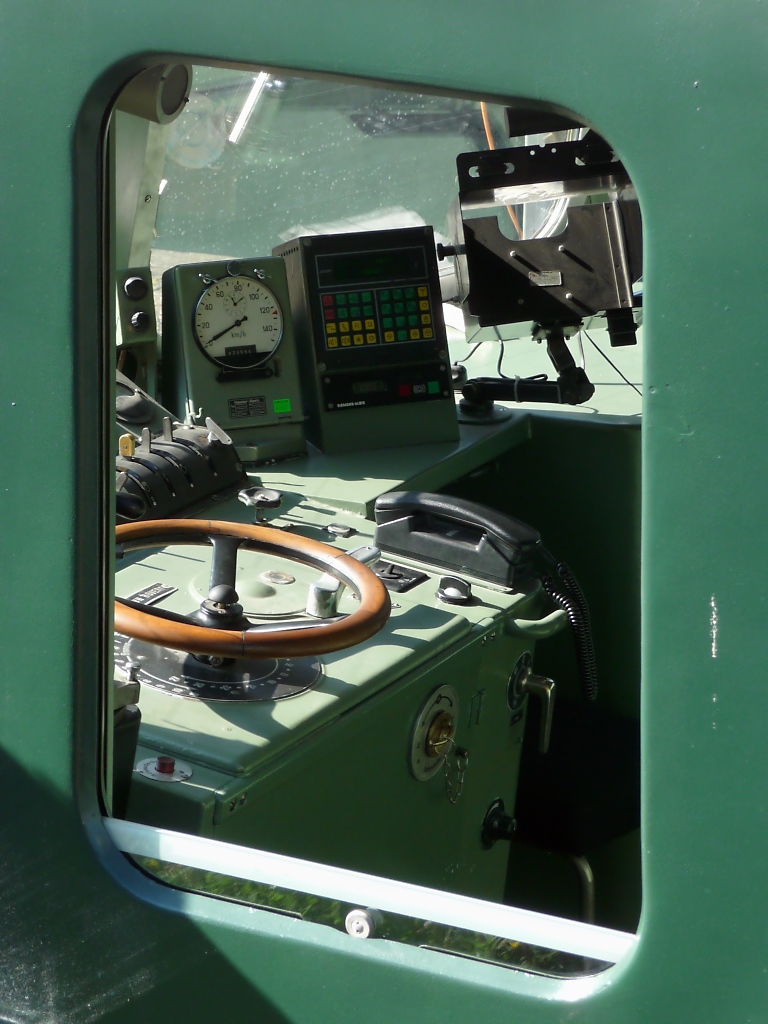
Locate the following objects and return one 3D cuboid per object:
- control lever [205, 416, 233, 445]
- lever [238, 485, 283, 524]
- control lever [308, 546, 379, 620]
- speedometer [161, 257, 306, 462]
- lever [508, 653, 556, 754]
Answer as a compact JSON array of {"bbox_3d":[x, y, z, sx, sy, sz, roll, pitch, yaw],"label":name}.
[{"bbox_3d":[-0.225,-0.104,5.058,0.045,0.027,0.018,44,33,10],"label":"control lever"},{"bbox_3d":[-0.157,-0.005,4.941,0.052,0.046,0.048,16,24,25],"label":"lever"},{"bbox_3d":[-0.047,0.082,4.749,0.036,0.048,0.145,16,24,25],"label":"control lever"},{"bbox_3d":[-0.208,-0.222,5.228,0.163,0.270,0.158,-7,20,-17],"label":"speedometer"},{"bbox_3d":[0.198,0.247,4.845,0.056,0.126,0.077,15,24,26],"label":"lever"}]

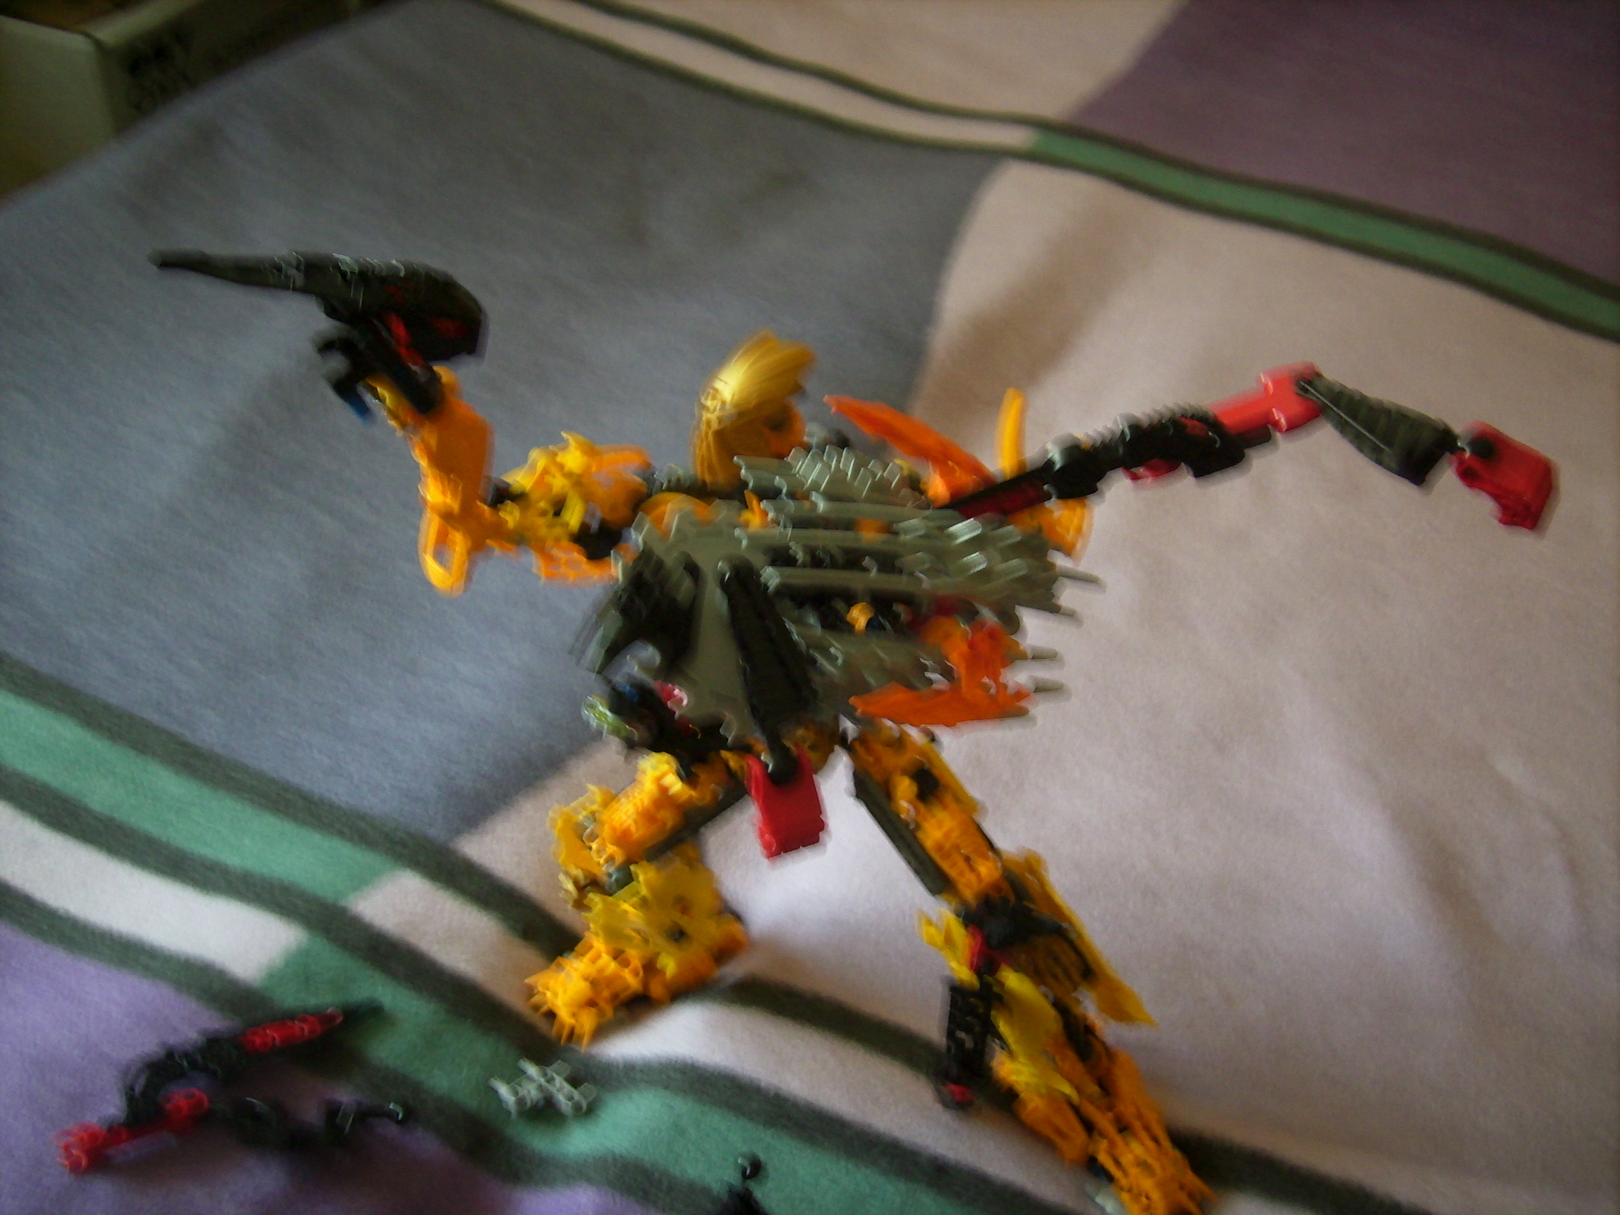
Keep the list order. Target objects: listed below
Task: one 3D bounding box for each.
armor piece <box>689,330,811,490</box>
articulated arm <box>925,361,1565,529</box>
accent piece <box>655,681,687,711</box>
[{"bbox_3d":[-0.018,-0.060,0.465,0.042,0.048,0.038,-7,43,-16],"label":"armor piece"},{"bbox_3d":[0.146,-0.054,0.500,0.200,0.045,0.035,2,42,-7],"label":"articulated arm"},{"bbox_3d":[-0.047,0.030,0.505,0.012,0.011,0.011,8,41,0],"label":"accent piece"}]

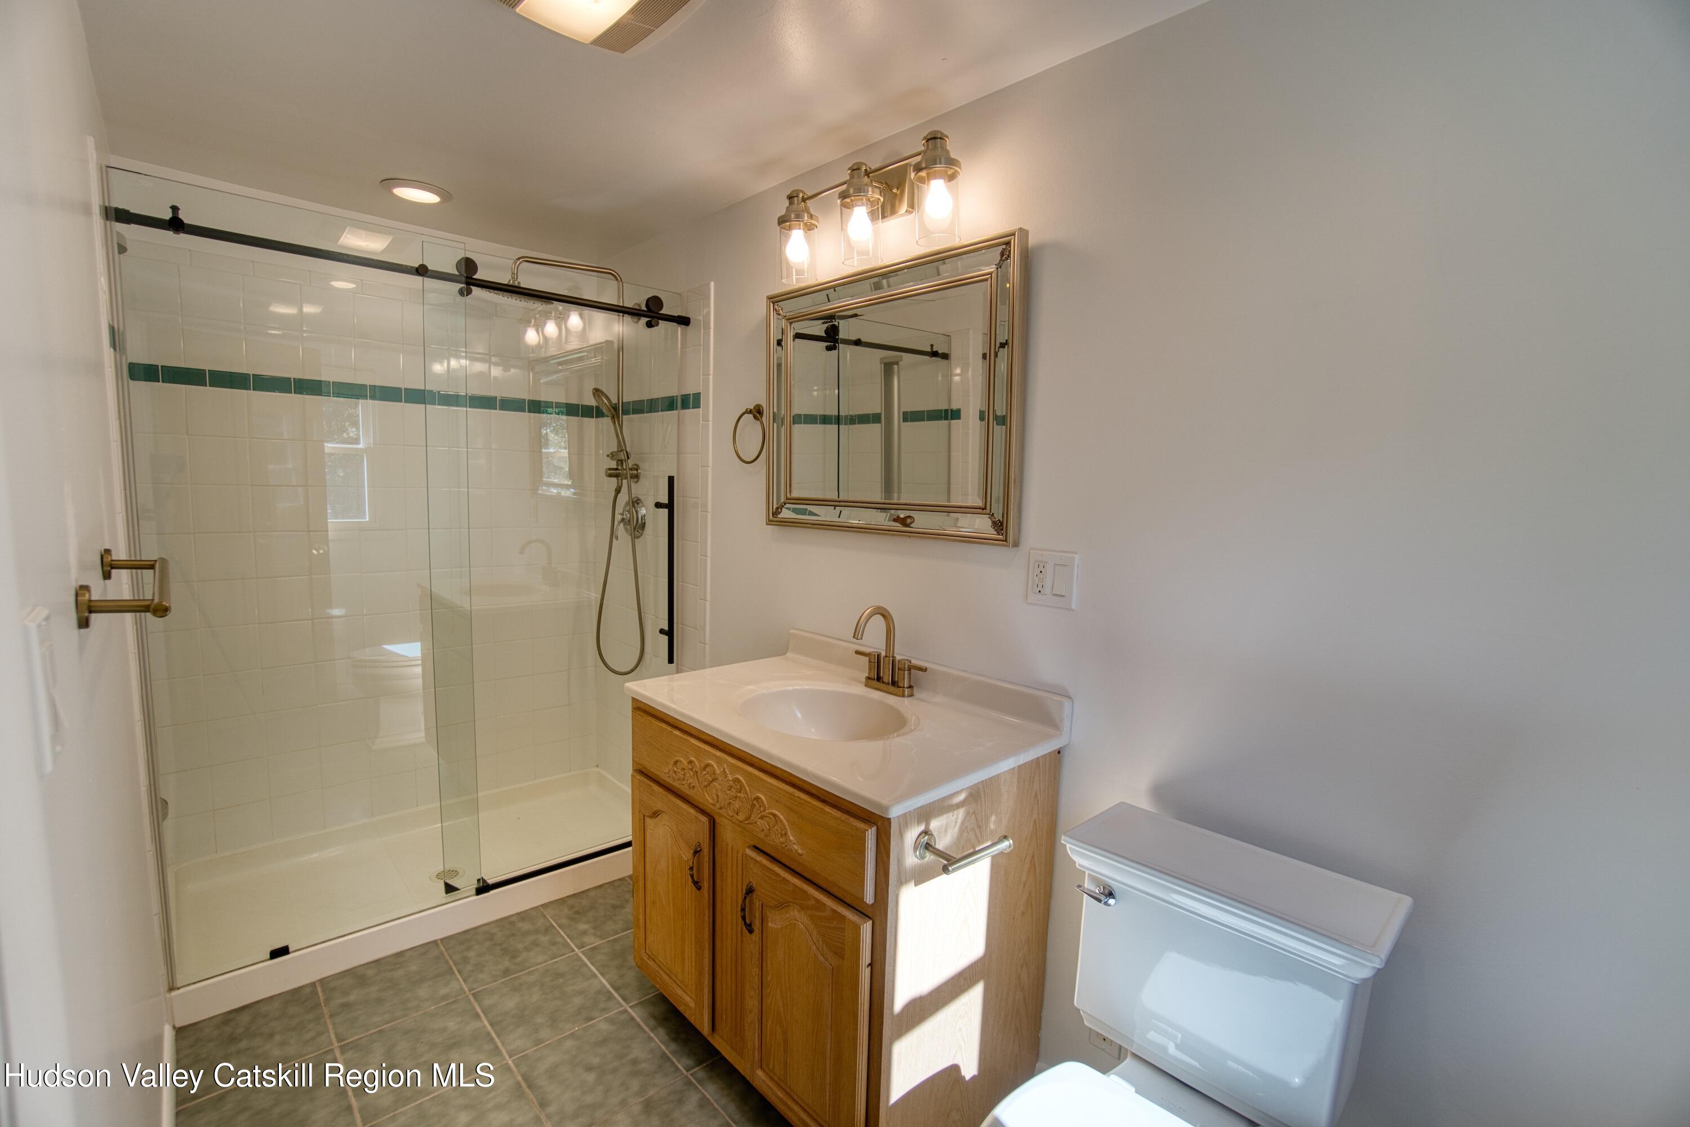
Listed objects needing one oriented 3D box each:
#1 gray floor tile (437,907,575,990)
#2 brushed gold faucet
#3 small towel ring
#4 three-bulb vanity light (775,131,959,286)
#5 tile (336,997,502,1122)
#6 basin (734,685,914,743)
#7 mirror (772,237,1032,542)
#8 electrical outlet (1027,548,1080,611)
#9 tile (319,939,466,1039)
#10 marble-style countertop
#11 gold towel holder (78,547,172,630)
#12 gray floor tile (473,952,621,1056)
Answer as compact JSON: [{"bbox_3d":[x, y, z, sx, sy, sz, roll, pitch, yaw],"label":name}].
[{"bbox_3d":[-1.040,1.186,2.175,0.302,0.010,0.302,-4,8,-42],"label":"gray floor tile"},{"bbox_3d":[0.078,0.223,1.806,0.165,0.226,0.255,-4,9,-44],"label":"brushed gold faucet"},{"bbox_3d":[-0.293,-0.411,2.253,0.064,0.190,0.172,-4,9,-44],"label":"small towel ring"},{"bbox_3d":[0.069,-0.860,1.759,0.190,0.245,0.570,-4,9,-44],"label":"three-bulb vanity light"},{"bbox_3d":[-1.058,1.230,1.763,0.302,0.010,0.302,-4,8,-42],"label":"tile"},{"bbox_3d":[-0.053,0.417,1.673,0.365,0.140,0.440,-4,9,-44],"label":"basin"},{"bbox_3d":[0.080,-0.420,1.870,0.037,0.685,0.874,-8,11,-44],"label":"mirror"},{"bbox_3d":[0.457,0.036,1.562,0.008,0.121,0.119,-4,9,-44],"label":"electrical outlet"},{"bbox_3d":[-1.273,1.199,1.983,0.302,0.010,0.302,-4,8,-42],"label":"tile"},{"bbox_3d":[-0.039,0.315,1.689,0.565,0.106,0.945,-4,9,-44],"label":"marble-style countertop"},{"bbox_3d":[-1.035,0.025,1.019,0.080,0.052,0.505,-4,9,-44],"label":"gold towel holder"},{"bbox_3d":[-0.825,1.217,1.953,0.302,0.010,0.302,-4,8,-42],"label":"gray floor tile"}]

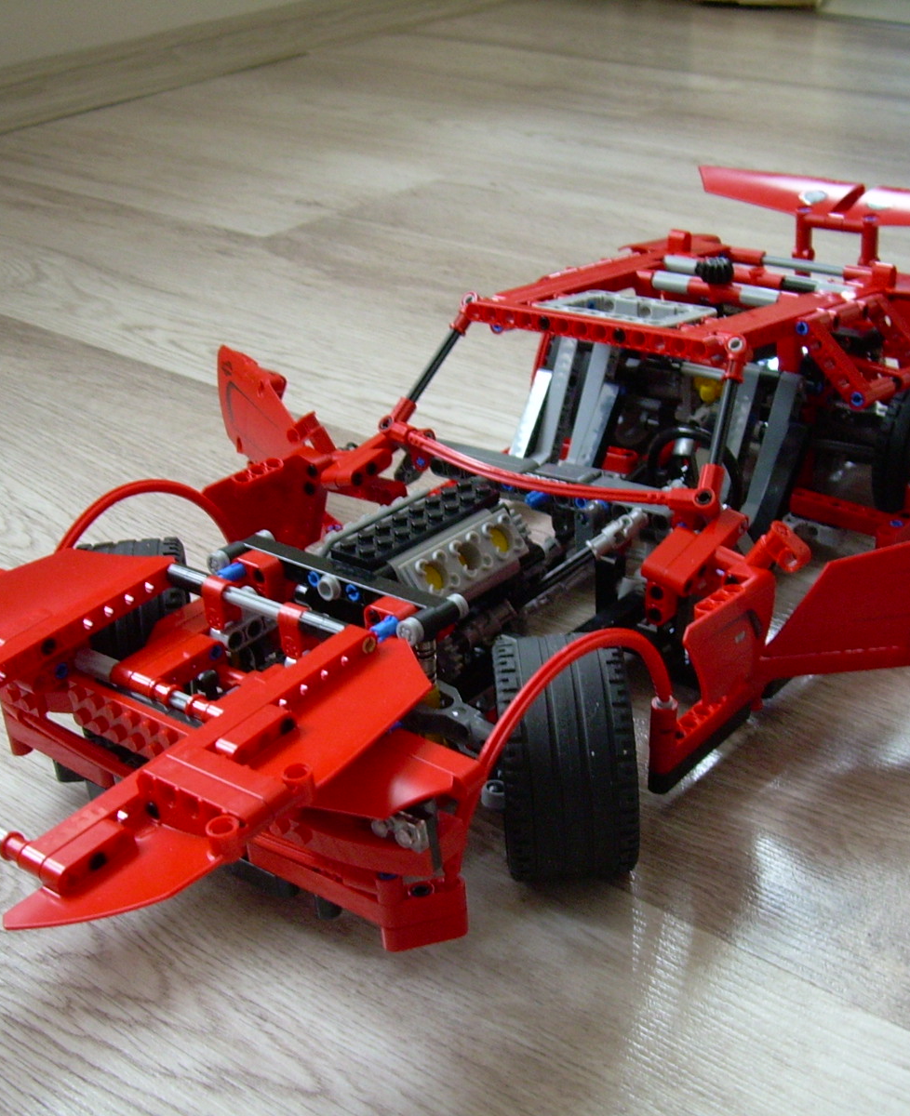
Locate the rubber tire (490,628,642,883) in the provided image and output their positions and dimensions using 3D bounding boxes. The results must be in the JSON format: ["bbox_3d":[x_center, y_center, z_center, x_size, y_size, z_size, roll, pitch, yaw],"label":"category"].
[{"bbox_3d":[0.031,0.056,0.460,0.035,0.069,0.069,-4,26,0],"label":"rubber tire"}]

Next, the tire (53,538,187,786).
[{"bbox_3d":[-0.102,0.029,0.535,0.035,0.069,0.069,-8,26,-8],"label":"tire"}]

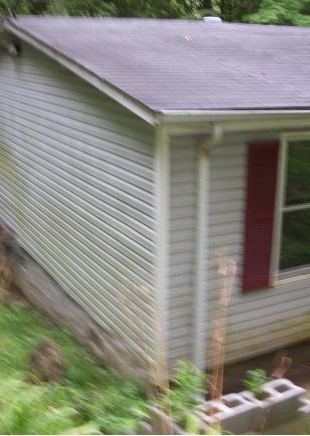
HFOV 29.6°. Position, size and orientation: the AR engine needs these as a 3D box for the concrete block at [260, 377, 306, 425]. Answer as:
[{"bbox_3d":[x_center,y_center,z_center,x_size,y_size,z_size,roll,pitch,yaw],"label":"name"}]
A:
[{"bbox_3d":[0.828,1.315,4.138,0.397,0.195,0.195,-8,19,-29],"label":"concrete block"}]

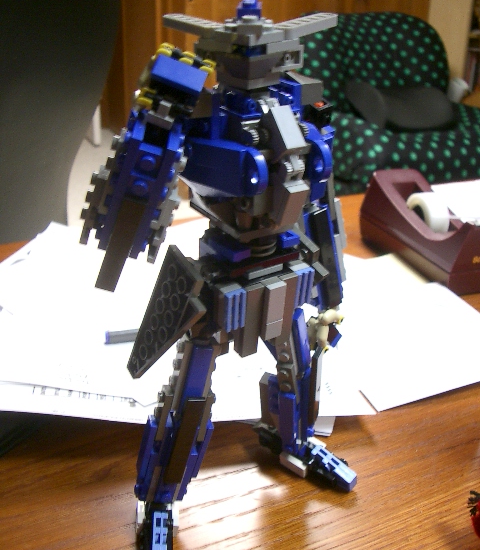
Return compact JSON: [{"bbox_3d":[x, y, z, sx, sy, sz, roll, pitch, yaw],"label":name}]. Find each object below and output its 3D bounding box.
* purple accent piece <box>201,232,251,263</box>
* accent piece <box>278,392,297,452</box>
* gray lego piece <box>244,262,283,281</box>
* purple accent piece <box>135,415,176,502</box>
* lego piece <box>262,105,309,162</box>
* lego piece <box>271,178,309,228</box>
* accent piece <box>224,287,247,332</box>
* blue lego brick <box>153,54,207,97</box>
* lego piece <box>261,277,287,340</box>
[{"bbox_3d":[-0.005,-0.012,0.249,0.009,0.004,0.022,-17,38,-29],"label":"purple accent piece"},{"bbox_3d":[0.023,0.071,0.312,0.008,0.032,0.003,5,23,21],"label":"accent piece"},{"bbox_3d":[0.009,-0.002,0.252,0.016,0.003,0.006,-17,38,-29],"label":"gray lego piece"},{"bbox_3d":[-0.037,0.081,0.287,0.009,0.042,0.009,7,27,-19],"label":"purple accent piece"},{"bbox_3d":[0.015,-0.050,0.227,0.008,0.016,0.008,-14,-12,-29],"label":"lego piece"},{"bbox_3d":[0.019,-0.027,0.241,0.008,0.016,0.006,-14,51,-27],"label":"lego piece"},{"bbox_3d":[-0.002,0.014,0.245,0.008,0.016,0.003,-17,38,-29],"label":"accent piece"},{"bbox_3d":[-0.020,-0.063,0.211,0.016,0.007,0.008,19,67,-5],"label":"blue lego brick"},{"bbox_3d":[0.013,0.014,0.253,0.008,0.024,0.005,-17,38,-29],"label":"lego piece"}]

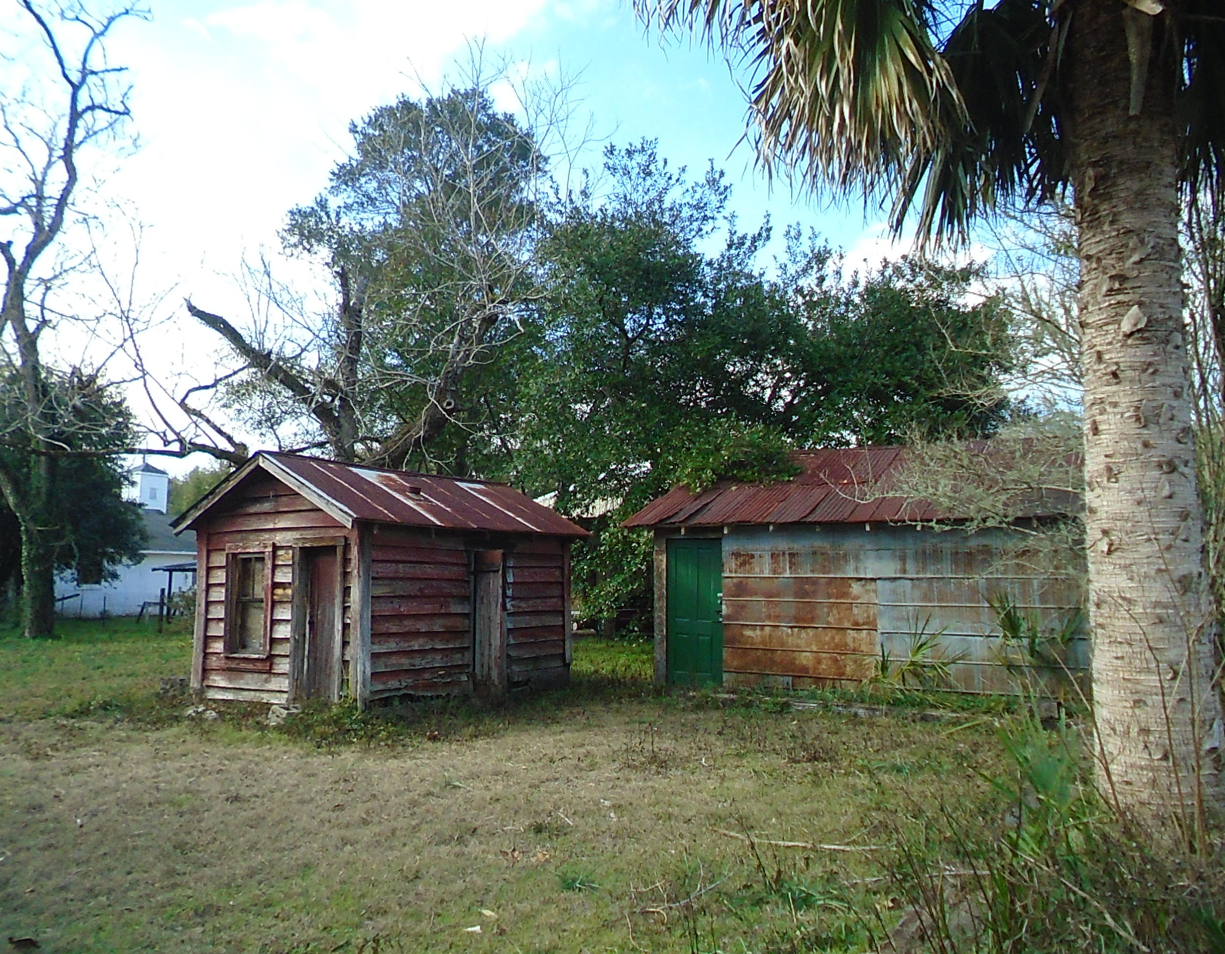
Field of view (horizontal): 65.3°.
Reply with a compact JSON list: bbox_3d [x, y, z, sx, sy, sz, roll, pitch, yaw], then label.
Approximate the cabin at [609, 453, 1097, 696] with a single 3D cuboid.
[{"bbox_3d":[4.384,1.258,14.251,6.550,3.500,5.600,-4,-7,31],"label":"cabin"}]

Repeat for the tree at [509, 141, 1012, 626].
[{"bbox_3d":[2.985,-1.709,19.107,10.110,10.470,8.500,0,-6,0],"label":"tree"}]

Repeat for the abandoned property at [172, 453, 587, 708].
[{"bbox_3d":[-3.081,1.409,13.370,3.550,3.070,4.500,-4,-8,33],"label":"abandoned property"}]

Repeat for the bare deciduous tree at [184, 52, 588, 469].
[{"bbox_3d":[-4.481,-2.630,18.906,8.000,12.230,7.200,0,-6,0],"label":"bare deciduous tree"}]

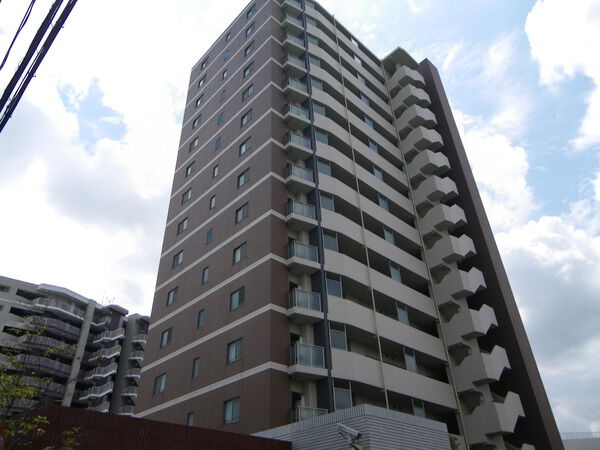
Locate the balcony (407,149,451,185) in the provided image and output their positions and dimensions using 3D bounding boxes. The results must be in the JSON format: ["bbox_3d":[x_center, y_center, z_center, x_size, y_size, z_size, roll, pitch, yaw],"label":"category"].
[{"bbox_3d":[11.044,-4.887,41.533,3.835,3.009,2.124,29,-47,-35],"label":"balcony"}]

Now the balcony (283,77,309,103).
[{"bbox_3d":[-0.453,-9.984,35.966,1.750,1.390,1.420,29,-47,-35],"label":"balcony"}]

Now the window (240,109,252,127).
[{"bbox_3d":[-3.783,-7.590,34.672,0.160,1.119,1.189,29,-47,-35],"label":"window"}]

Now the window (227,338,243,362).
[{"bbox_3d":[-3.245,6.315,24.105,0.160,1.119,1.189,29,-47,-35],"label":"window"}]

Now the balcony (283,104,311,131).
[{"bbox_3d":[-0.213,-7.586,34.117,1.730,1.450,0.900,17,-40,-24],"label":"balcony"}]

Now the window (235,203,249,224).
[{"bbox_3d":[-3.584,-0.703,30.306,0.120,1.050,1.200,29,-47,-35],"label":"window"}]

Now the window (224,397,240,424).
[{"bbox_3d":[-3.209,8.888,23.219,0.120,1.070,1.190,29,-47,-35],"label":"window"}]

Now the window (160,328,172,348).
[{"bbox_3d":[-8.490,7.245,31.011,0.150,1.180,1.350,29,-47,-35],"label":"window"}]

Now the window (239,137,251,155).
[{"bbox_3d":[-3.796,-5.470,33.815,0.148,1.106,1.136,29,-47,-35],"label":"window"}]

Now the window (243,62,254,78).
[{"bbox_3d":[-4.083,-12.466,39.119,0.148,1.106,1.136,29,-47,-35],"label":"window"}]

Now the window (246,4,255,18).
[{"bbox_3d":[-4.426,-19.531,44.351,0.120,1.080,1.160,29,-47,-35],"label":"window"}]

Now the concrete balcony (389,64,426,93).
[{"bbox_3d":[10.645,-13.979,47.924,3.132,2.813,2.233,29,-47,-35],"label":"concrete balcony"}]

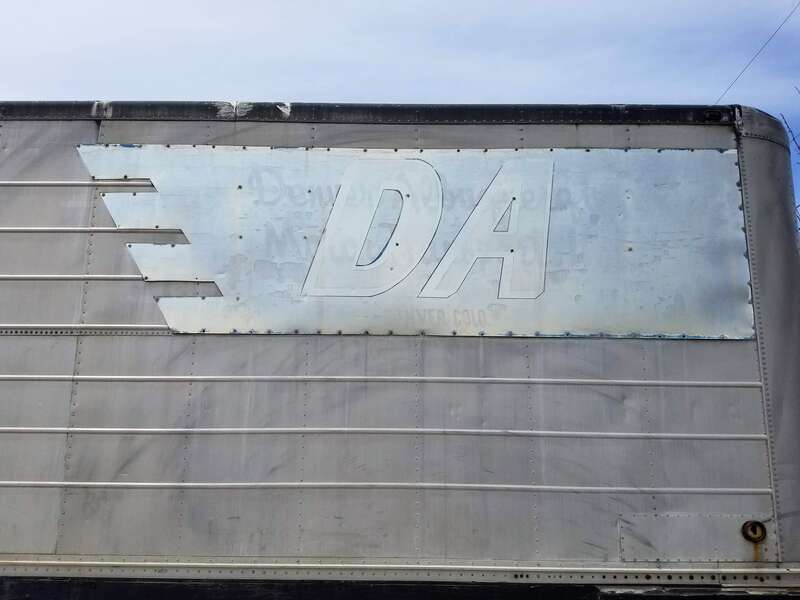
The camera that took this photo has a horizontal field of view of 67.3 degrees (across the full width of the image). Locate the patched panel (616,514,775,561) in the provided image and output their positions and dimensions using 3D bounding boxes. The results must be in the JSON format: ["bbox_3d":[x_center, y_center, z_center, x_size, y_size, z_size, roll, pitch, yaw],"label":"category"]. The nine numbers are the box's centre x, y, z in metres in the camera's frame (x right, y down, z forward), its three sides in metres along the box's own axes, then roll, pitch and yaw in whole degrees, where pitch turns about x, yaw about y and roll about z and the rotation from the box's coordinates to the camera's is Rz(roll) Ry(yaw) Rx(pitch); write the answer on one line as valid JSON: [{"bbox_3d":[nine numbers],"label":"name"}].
[{"bbox_3d":[1.463,1.166,2.931,0.770,0.220,0.020,0,-11,0],"label":"patched panel"}]

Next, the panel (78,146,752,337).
[{"bbox_3d":[0.033,-0.331,3.223,3.660,1.053,0.020,0,-11,0],"label":"panel"}]

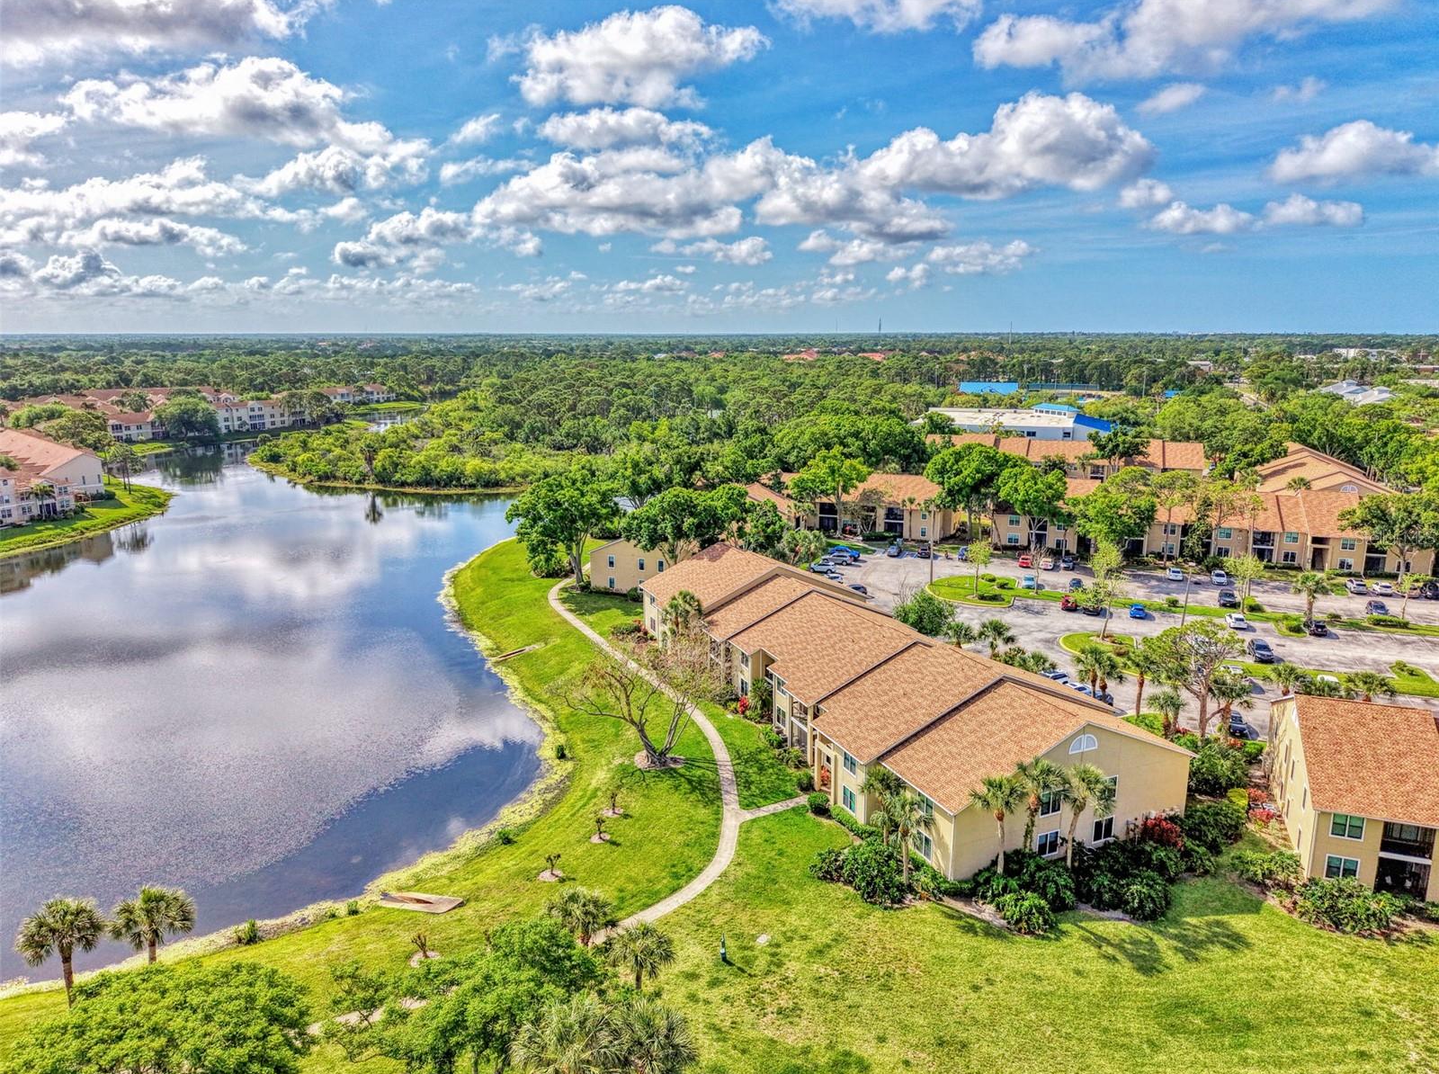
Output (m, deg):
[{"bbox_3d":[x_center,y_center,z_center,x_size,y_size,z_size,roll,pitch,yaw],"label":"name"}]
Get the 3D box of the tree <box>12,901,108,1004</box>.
[{"bbox_3d":[-34.910,22.240,53.120,4.070,6.480,4.070,-8,14,-35],"label":"tree"}]

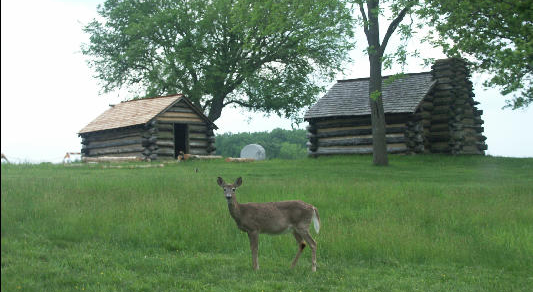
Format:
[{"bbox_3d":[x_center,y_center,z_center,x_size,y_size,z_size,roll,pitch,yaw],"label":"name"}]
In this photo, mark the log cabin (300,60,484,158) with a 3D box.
[{"bbox_3d":[5.838,-1.615,42.547,6.600,4.050,5.100,-2,-1,40],"label":"log cabin"}]

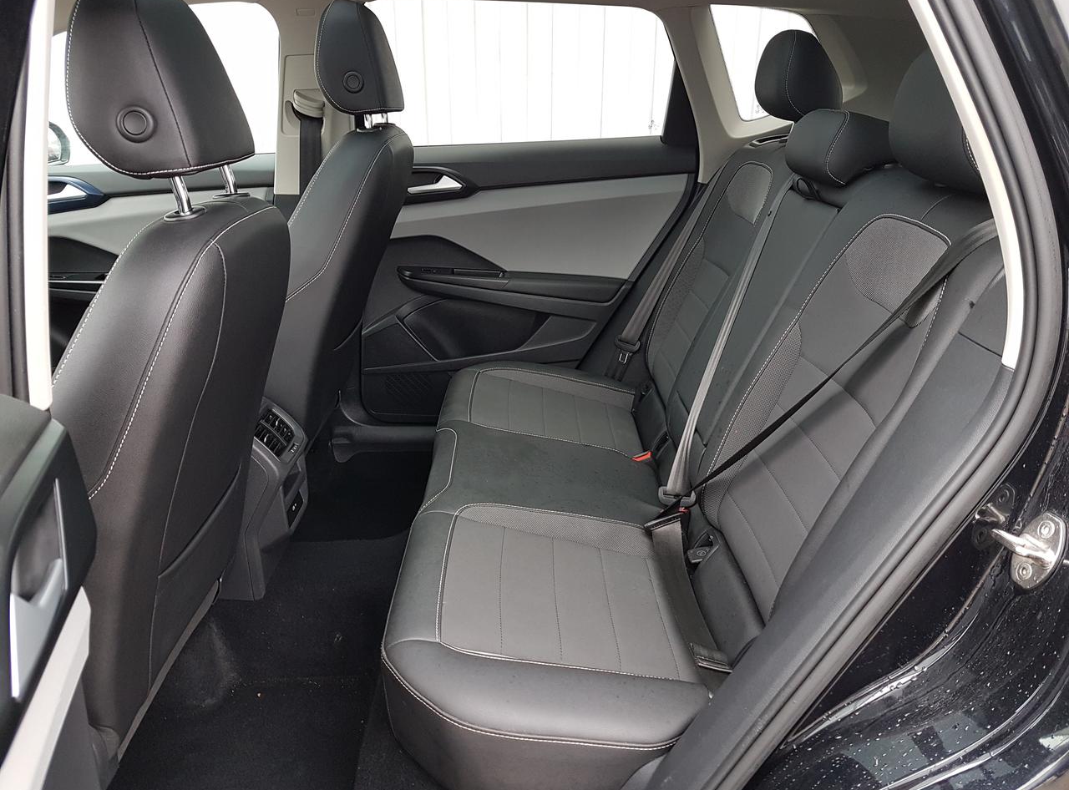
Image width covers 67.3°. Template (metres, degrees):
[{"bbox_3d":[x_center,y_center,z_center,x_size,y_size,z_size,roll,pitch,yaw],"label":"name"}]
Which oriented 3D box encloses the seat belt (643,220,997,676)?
[{"bbox_3d":[0.363,0.035,1.113,0.340,0.640,0.420,0,22,-1],"label":"seat belt"}]

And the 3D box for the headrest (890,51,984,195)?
[{"bbox_3d":[0.560,-0.351,1.016,0.135,0.190,0.260,7,22,-4],"label":"headrest"}]

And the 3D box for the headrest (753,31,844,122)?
[{"bbox_3d":[0.551,-0.661,1.672,0.135,0.185,0.250,7,22,-4],"label":"headrest"}]

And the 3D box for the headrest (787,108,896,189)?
[{"bbox_3d":[0.522,-0.430,1.375,0.130,0.125,0.250,7,22,-4],"label":"headrest"}]

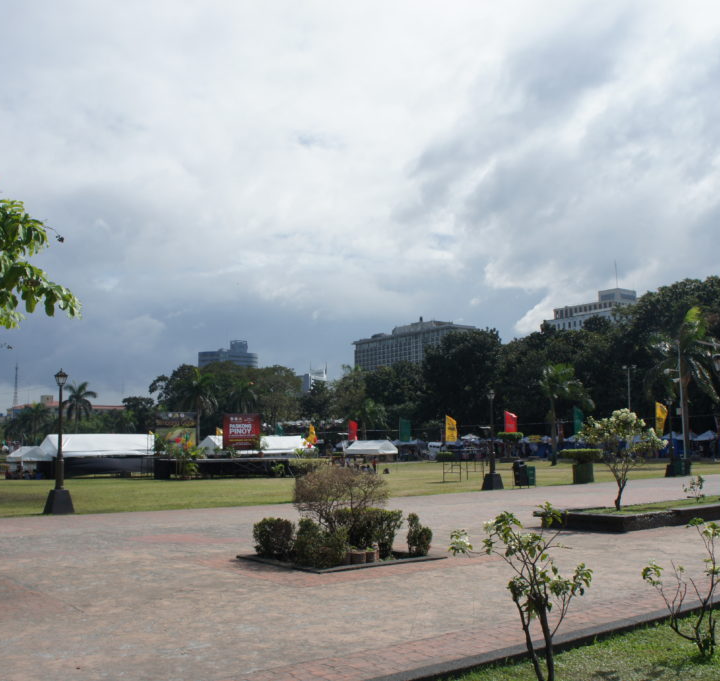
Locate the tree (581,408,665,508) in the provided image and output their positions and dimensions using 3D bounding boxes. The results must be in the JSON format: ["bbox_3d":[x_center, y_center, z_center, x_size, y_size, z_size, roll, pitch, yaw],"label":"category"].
[{"bbox_3d":[6.710,3.094,20.797,2.150,2.621,2.050,-3,-8,17],"label":"tree"}]

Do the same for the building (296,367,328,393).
[{"bbox_3d":[-33.425,46.796,560.000,18.000,57.000,18.000,4,-9,-30],"label":"building"}]

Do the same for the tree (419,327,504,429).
[{"bbox_3d":[13.496,6.978,103.897,10.800,17.003,10.800,-2,-8,7],"label":"tree"}]

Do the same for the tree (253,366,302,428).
[{"bbox_3d":[-12.870,11.330,125.650,8.200,14.510,8.200,0,-7,-6],"label":"tree"}]

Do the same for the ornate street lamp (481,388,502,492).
[{"bbox_3d":[6.052,4.548,36.731,0.680,4.569,0.680,5,-9,-37],"label":"ornate street lamp"}]

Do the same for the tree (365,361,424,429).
[{"bbox_3d":[5.472,11.517,130.000,10.000,16.000,10.000,-1,-7,0],"label":"tree"}]

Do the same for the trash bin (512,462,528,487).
[{"bbox_3d":[7.361,6.123,36.500,0.580,1.150,0.550,5,-9,-38],"label":"trash bin"}]

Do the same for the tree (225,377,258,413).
[{"bbox_3d":[-16.220,11.020,110.440,4.600,11.510,4.600,0,-7,-8],"label":"tree"}]

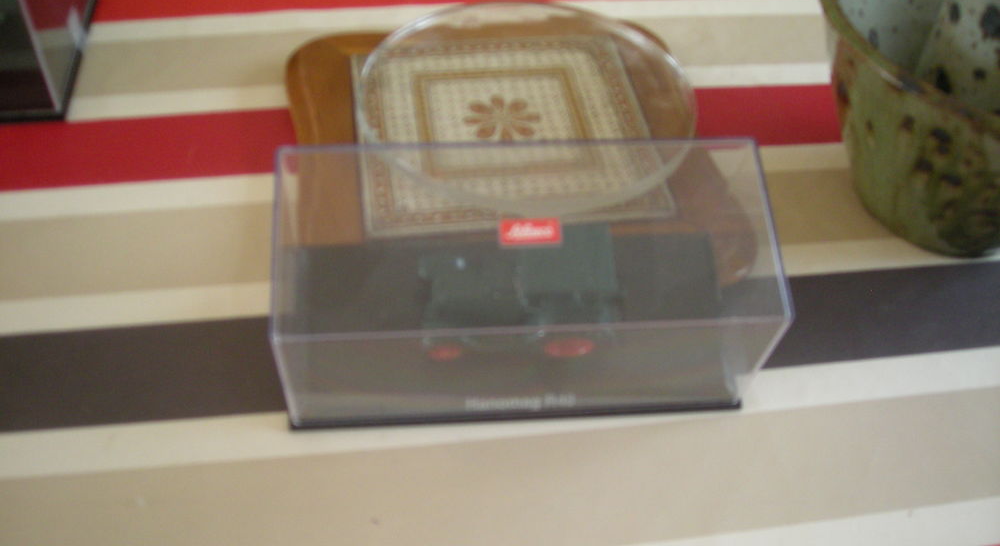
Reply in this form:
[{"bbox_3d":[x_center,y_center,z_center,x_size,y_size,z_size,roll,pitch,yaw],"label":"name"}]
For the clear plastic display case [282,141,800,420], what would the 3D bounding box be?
[{"bbox_3d":[0.007,0.003,0.321,0.150,0.065,0.068,-2,62,-5],"label":"clear plastic display case"}]

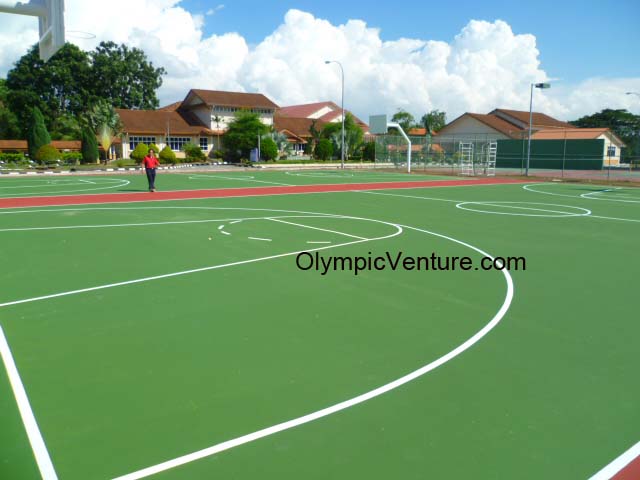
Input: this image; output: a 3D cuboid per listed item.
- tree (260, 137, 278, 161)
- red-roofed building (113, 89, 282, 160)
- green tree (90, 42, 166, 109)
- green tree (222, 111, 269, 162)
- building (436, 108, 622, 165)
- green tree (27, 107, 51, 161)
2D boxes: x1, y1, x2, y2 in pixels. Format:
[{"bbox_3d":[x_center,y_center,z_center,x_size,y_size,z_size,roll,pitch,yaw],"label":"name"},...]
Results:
[{"bbox_3d":[-5.189,-9.346,53.197,1.850,2.530,1.850,0,10,-6],"label":"tree"},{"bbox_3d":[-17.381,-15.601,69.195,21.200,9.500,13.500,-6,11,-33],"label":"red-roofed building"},{"bbox_3d":[-28.005,-20.328,75.728,11.410,16.330,11.410,1,10,0],"label":"green tree"},{"bbox_3d":[-7.715,-10.769,53.975,4.900,5.320,4.660,-1,10,-8],"label":"green tree"},{"bbox_3d":[31.983,-15.370,75.937,17.000,8.400,22.000,-6,12,-36],"label":"building"},{"bbox_3d":[-28.289,-10.502,52.030,2.410,5.670,2.410,1,10,0],"label":"green tree"}]

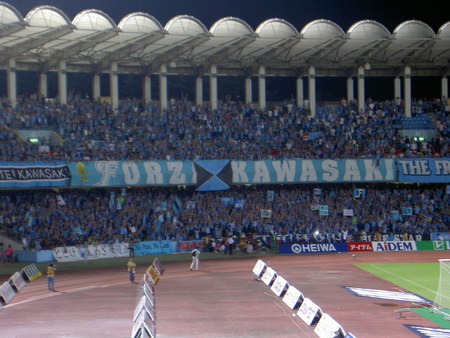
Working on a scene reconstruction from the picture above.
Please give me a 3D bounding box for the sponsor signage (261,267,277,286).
[{"bbox_3d":[3.179,7.160,88.895,1.001,0.797,5.269,-1,0,-4],"label":"sponsor signage"}]

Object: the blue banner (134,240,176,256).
[{"bbox_3d":[-6.003,6.850,114.600,4.200,1.100,0.100,-1,0,-35],"label":"blue banner"}]

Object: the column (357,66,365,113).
[{"bbox_3d":[14.013,-7.974,136.500,0.600,5.140,0.600,-1,0,-8],"label":"column"}]

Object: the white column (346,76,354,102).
[{"bbox_3d":[14.360,-8.853,151.559,0.630,3.427,0.630,-1,0,-9],"label":"white column"}]

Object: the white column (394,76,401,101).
[{"bbox_3d":[19.855,-8.952,152.261,0.620,3.328,0.620,-1,0,-5],"label":"white column"}]

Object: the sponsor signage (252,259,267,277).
[{"bbox_3d":[2.557,6.880,90.465,0.950,1.000,4.800,-1,0,-4],"label":"sponsor signage"}]

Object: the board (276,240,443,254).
[{"bbox_3d":[12.480,6.723,115.052,15.500,0.920,0.150,-1,0,-4],"label":"board"}]

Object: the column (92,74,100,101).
[{"bbox_3d":[-12.755,-7.860,132.000,0.600,2.890,0.600,-1,0,-29],"label":"column"}]

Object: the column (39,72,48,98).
[{"bbox_3d":[-17.648,-7.827,129.000,0.600,2.920,0.600,-1,0,-34],"label":"column"}]

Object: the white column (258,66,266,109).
[{"bbox_3d":[3.796,-7.911,134.300,0.600,4.990,0.600,-1,0,-16],"label":"white column"}]

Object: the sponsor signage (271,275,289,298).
[{"bbox_3d":[3.572,7.151,81.184,1.001,0.797,5.251,-1,0,-4],"label":"sponsor signage"}]

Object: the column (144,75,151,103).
[{"bbox_3d":[-8.330,-8.493,144.461,0.640,3.267,0.640,-1,0,-26],"label":"column"}]

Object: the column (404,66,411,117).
[{"bbox_3d":[20.387,-8.561,147.798,0.660,5.760,0.660,-1,0,-5],"label":"column"}]

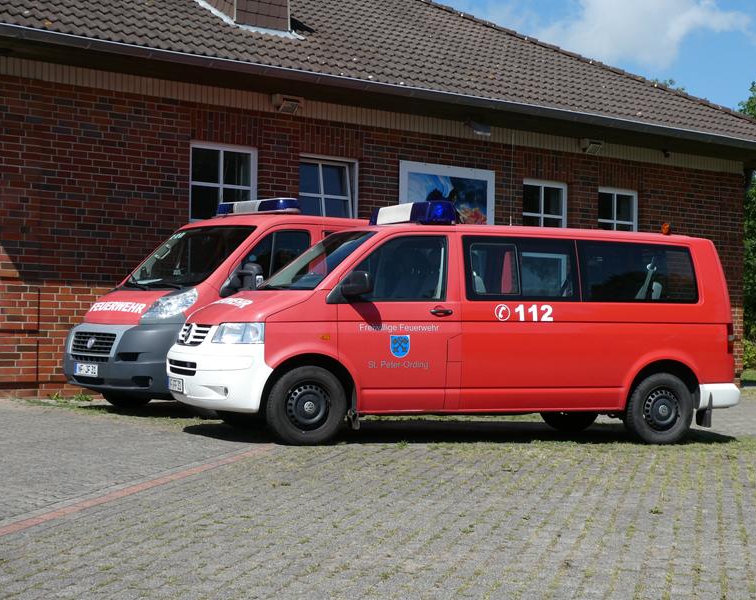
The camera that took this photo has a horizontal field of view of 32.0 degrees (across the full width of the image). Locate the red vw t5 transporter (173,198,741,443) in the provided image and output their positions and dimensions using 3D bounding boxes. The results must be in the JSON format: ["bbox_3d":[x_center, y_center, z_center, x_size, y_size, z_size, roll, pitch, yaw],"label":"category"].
[{"bbox_3d":[0.751,0.217,12.153,5.290,2.110,1.950,2,-1,-22],"label":"red vw t5 transporter"}]

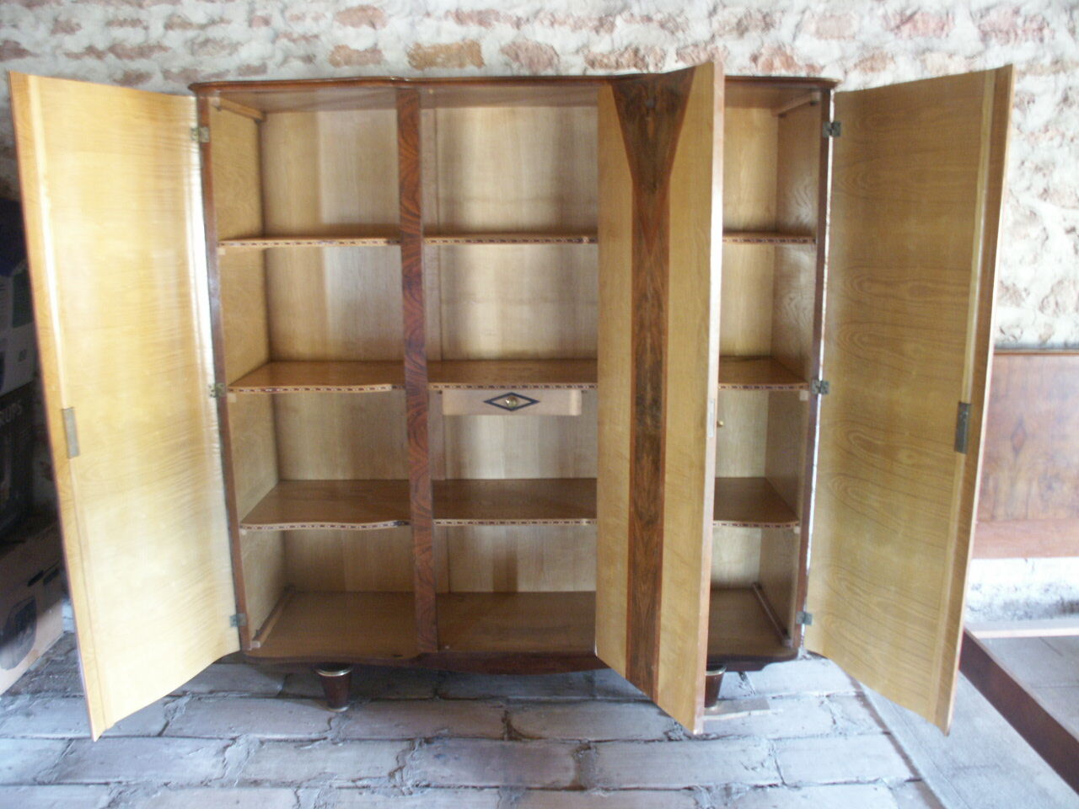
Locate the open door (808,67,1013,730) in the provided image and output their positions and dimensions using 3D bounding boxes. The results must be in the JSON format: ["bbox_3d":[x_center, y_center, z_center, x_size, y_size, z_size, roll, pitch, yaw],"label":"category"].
[{"bbox_3d":[0.930,0.007,2.297,0.045,1.637,0.527,-6,13,-27],"label":"open door"}]

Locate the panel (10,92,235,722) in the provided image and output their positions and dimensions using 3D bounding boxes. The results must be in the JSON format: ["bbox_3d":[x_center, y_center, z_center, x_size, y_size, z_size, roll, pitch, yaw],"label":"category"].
[{"bbox_3d":[-1.030,0.018,2.274,0.059,1.612,0.511,6,14,26],"label":"panel"}]

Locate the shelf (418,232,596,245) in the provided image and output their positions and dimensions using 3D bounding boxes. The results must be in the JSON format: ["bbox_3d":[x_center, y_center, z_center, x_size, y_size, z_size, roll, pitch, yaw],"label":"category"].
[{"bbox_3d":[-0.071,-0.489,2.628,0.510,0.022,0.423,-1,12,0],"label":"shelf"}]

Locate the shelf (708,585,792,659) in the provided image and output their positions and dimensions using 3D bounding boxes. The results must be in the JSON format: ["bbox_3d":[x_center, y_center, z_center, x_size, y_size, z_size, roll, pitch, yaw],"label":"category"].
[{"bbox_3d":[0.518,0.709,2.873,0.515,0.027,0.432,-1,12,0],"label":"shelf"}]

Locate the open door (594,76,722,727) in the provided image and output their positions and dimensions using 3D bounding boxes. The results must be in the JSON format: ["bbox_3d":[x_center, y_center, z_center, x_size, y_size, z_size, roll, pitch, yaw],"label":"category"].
[{"bbox_3d":[0.296,0.003,2.312,0.025,1.667,0.488,-7,13,-29],"label":"open door"}]

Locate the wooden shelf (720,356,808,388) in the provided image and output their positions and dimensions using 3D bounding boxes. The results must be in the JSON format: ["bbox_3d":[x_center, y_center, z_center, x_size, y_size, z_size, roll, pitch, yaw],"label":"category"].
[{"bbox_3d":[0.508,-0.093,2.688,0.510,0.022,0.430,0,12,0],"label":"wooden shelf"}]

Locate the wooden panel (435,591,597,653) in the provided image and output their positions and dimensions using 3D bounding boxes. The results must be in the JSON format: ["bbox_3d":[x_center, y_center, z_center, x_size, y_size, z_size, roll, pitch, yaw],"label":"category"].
[{"bbox_3d":[-0.065,0.715,2.859,0.495,0.026,0.442,0,13,0],"label":"wooden panel"}]

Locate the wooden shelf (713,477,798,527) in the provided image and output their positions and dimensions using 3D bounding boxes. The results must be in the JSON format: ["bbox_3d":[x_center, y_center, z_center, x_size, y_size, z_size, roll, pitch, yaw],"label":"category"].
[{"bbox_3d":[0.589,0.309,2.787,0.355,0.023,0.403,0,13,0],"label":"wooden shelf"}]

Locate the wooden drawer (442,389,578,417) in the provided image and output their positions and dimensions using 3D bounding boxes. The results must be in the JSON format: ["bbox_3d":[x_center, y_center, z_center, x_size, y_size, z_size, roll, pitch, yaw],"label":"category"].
[{"bbox_3d":[-0.078,-0.042,2.690,0.405,0.082,0.350,0,12,0],"label":"wooden drawer"}]

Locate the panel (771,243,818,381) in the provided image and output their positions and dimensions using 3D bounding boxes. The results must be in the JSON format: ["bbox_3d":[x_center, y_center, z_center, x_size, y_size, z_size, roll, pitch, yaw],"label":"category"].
[{"bbox_3d":[0.777,-0.299,2.683,0.020,0.387,0.398,-1,12,0],"label":"panel"}]

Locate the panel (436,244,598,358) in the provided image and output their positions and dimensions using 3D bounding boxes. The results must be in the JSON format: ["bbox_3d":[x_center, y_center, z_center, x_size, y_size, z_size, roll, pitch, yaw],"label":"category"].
[{"bbox_3d":[-0.070,-0.333,2.884,0.510,0.387,0.020,-1,12,0],"label":"panel"}]

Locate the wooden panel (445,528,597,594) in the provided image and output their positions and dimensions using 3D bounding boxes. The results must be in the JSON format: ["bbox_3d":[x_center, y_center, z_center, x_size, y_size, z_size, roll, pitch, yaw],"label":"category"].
[{"bbox_3d":[-0.072,0.497,3.044,0.533,0.316,0.025,0,13,0],"label":"wooden panel"}]

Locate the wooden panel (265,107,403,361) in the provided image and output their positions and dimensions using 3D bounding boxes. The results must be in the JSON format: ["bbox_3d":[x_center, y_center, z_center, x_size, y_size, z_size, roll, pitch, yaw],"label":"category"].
[{"bbox_3d":[-0.634,-0.533,2.840,0.513,0.805,0.020,-1,12,0],"label":"wooden panel"}]

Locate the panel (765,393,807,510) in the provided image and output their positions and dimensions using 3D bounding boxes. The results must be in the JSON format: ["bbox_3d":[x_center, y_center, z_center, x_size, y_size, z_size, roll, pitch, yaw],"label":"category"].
[{"bbox_3d":[0.777,0.105,2.735,0.025,0.397,0.411,0,13,0],"label":"panel"}]

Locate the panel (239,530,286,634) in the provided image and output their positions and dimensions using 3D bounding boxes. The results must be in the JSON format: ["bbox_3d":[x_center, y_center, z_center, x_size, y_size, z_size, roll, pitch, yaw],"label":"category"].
[{"bbox_3d":[-0.895,0.511,2.829,0.025,0.378,0.411,0,13,0],"label":"panel"}]

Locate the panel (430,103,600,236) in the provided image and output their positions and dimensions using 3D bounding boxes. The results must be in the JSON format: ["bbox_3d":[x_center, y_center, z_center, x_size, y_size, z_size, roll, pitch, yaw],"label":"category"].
[{"bbox_3d":[-0.076,-0.738,2.800,0.515,0.397,0.020,-1,12,0],"label":"panel"}]

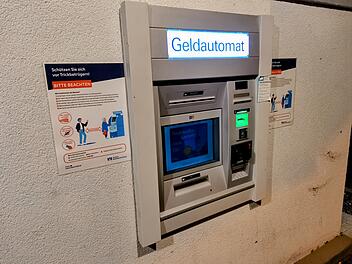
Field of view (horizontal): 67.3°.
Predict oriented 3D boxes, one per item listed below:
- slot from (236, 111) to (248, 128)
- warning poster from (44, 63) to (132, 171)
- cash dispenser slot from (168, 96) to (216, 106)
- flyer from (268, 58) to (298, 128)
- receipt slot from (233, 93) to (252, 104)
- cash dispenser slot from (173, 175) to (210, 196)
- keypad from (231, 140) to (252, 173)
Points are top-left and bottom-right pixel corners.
[{"bbox_3d":[0.362,-0.066,1.440,0.080,0.085,0.030,-10,15,-30],"label":"slot"},{"bbox_3d":[-0.328,-0.056,1.046,0.297,0.420,0.008,-10,15,-30],"label":"warning poster"},{"bbox_3d":[0.085,-0.151,1.292,0.268,0.022,0.025,-10,15,-30],"label":"cash dispenser slot"},{"bbox_3d":[0.646,-0.227,1.625,0.297,0.420,0.008,-10,15,-30],"label":"flyer"},{"bbox_3d":[0.363,-0.179,1.430,0.127,0.048,0.025,-10,15,-30],"label":"receipt slot"},{"bbox_3d":[0.085,0.276,1.380,0.218,0.052,0.050,-10,15,-30],"label":"cash dispenser slot"},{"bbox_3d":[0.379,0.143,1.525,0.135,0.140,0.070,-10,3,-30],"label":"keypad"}]

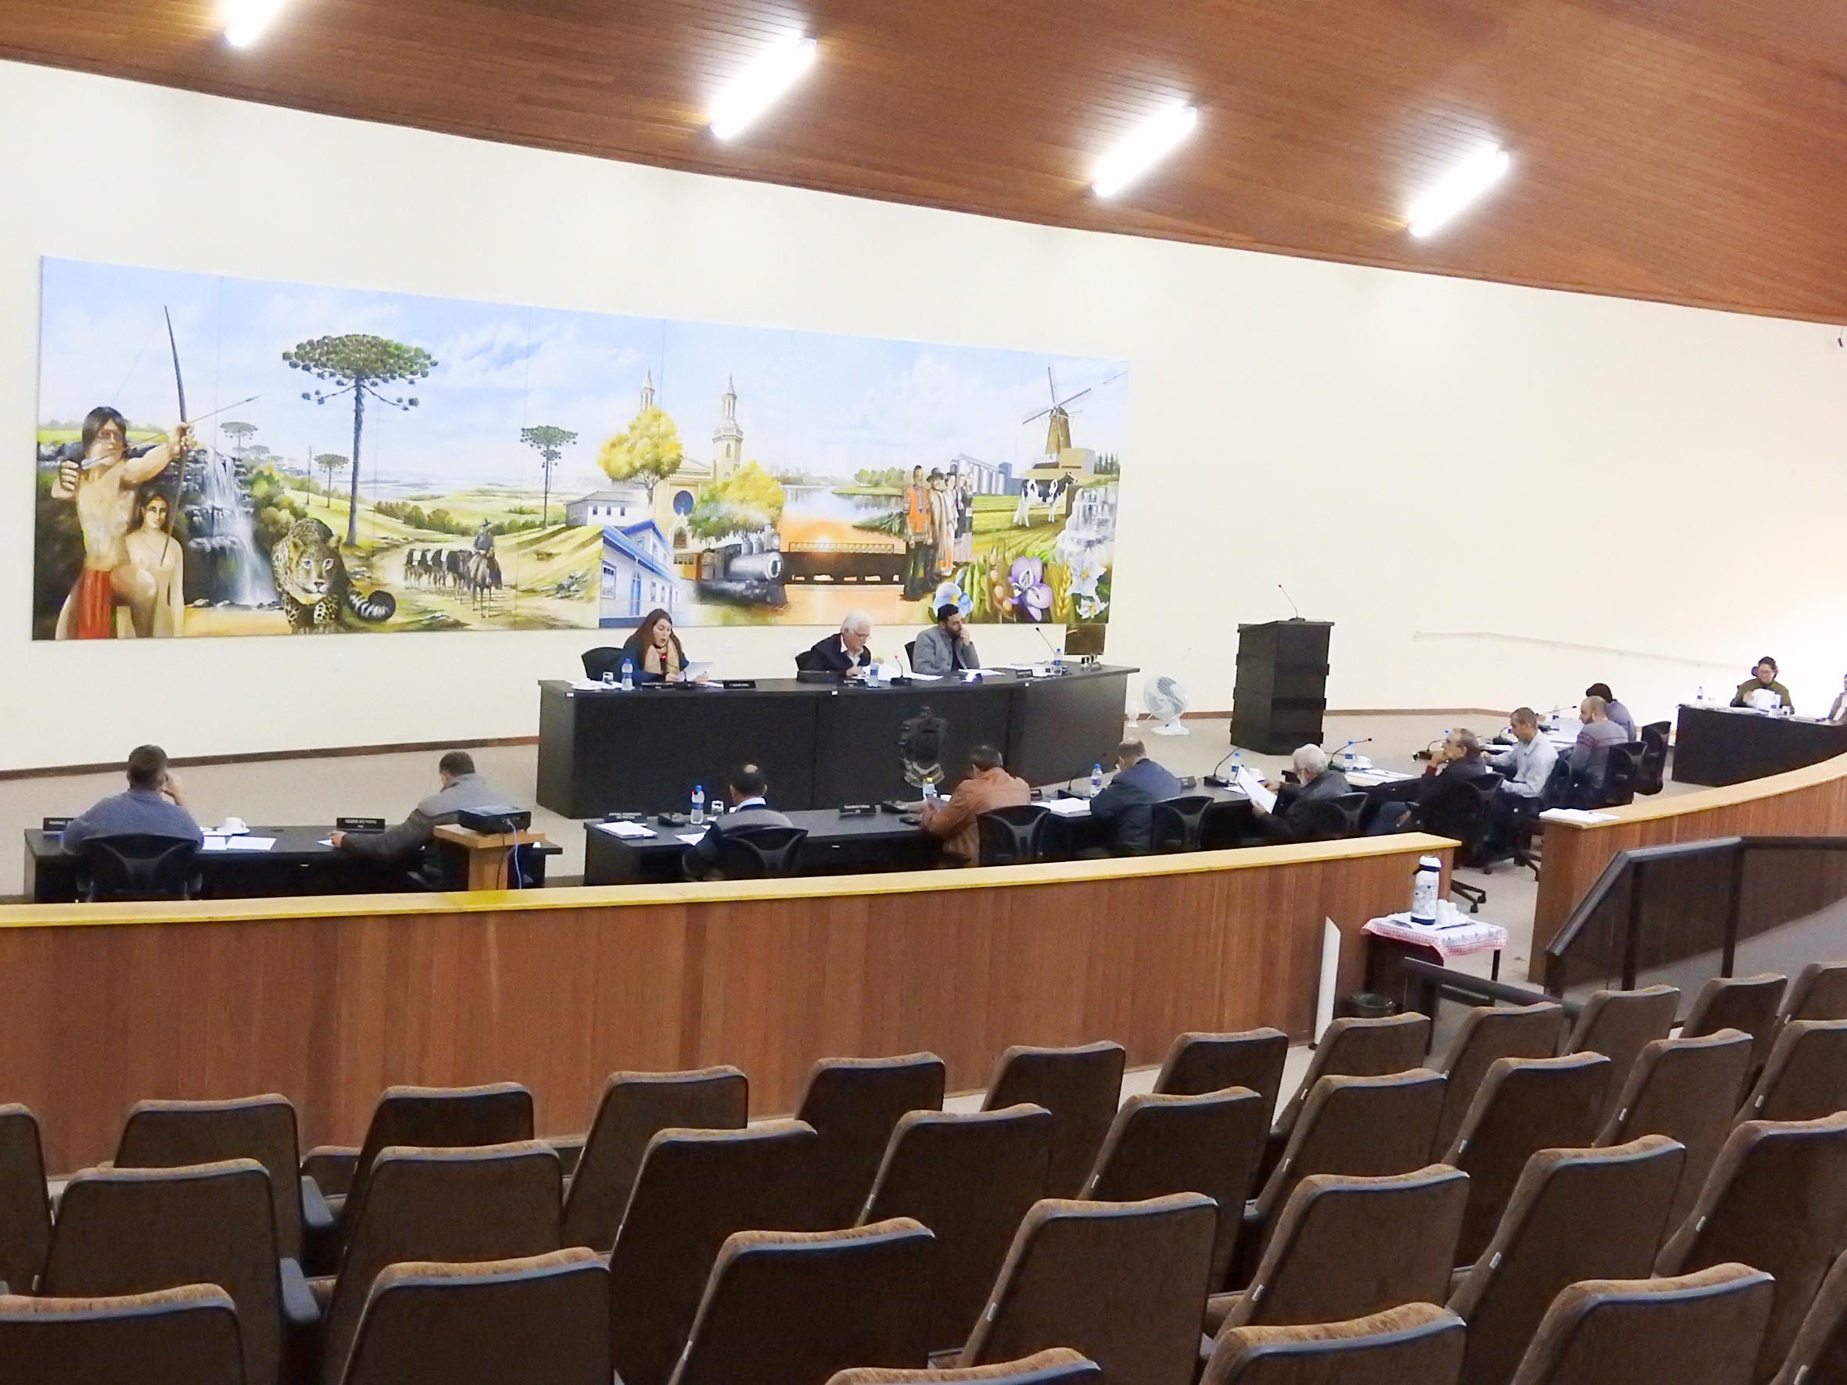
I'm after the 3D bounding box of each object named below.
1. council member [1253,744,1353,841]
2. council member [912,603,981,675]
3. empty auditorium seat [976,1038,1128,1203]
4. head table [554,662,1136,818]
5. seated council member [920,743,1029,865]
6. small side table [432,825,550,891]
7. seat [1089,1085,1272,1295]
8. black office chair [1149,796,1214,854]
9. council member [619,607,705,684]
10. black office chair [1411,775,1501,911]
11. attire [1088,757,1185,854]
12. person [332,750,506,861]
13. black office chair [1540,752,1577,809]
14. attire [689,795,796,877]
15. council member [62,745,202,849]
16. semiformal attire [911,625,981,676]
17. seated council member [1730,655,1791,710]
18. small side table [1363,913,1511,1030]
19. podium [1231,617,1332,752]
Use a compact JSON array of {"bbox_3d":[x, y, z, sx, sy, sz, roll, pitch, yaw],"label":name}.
[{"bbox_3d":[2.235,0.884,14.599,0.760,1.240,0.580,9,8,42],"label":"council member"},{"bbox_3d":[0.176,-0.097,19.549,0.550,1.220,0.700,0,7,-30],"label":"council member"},{"bbox_3d":[0.234,1.403,6.935,0.560,0.930,0.620,0,7,-29],"label":"empty auditorium seat"},{"bbox_3d":[-0.328,0.318,18.676,1.242,0.860,6.207,9,8,43],"label":"head table"},{"bbox_3d":[0.276,0.850,13.743,0.560,1.250,0.760,-1,8,-38],"label":"seated council member"},{"bbox_3d":[-2.005,1.124,10.988,0.420,1.000,0.420,10,9,44],"label":"small side table"},{"bbox_3d":[0.472,1.357,5.882,0.560,0.930,0.620,0,7,-28],"label":"seat"},{"bbox_3d":[1.300,1.040,14.040,0.620,0.930,0.620,-1,8,-38],"label":"black office chair"},{"bbox_3d":[-2.089,-0.020,18.686,0.580,1.280,0.750,-1,8,-38],"label":"council member"},{"bbox_3d":[3.536,0.944,16.252,0.620,0.930,0.620,-2,9,-45],"label":"black office chair"},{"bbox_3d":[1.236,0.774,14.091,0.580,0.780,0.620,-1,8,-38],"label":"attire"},{"bbox_3d":[-2.388,0.909,11.637,0.650,1.260,0.850,-1,8,-38],"label":"person"},{"bbox_3d":[4.393,0.864,17.495,0.620,0.930,0.620,8,7,33],"label":"black office chair"},{"bbox_3d":[-0.869,0.766,11.452,0.540,0.620,0.500,2,6,-11],"label":"attire"},{"bbox_3d":[-3.331,0.813,10.165,0.620,1.250,0.750,1,6,-19],"label":"council member"},{"bbox_3d":[0.186,-0.252,19.583,0.540,0.620,0.450,0,7,-30],"label":"semiformal attire"},{"bbox_3d":[7.735,0.243,22.201,0.580,1.150,0.700,5,6,18],"label":"seated council member"},{"bbox_3d":[2.385,1.388,11.271,0.500,0.620,0.570,9,8,40],"label":"small side table"},{"bbox_3d":[3.394,-0.068,22.717,0.740,1.210,0.600,-1,7,-35],"label":"podium"}]

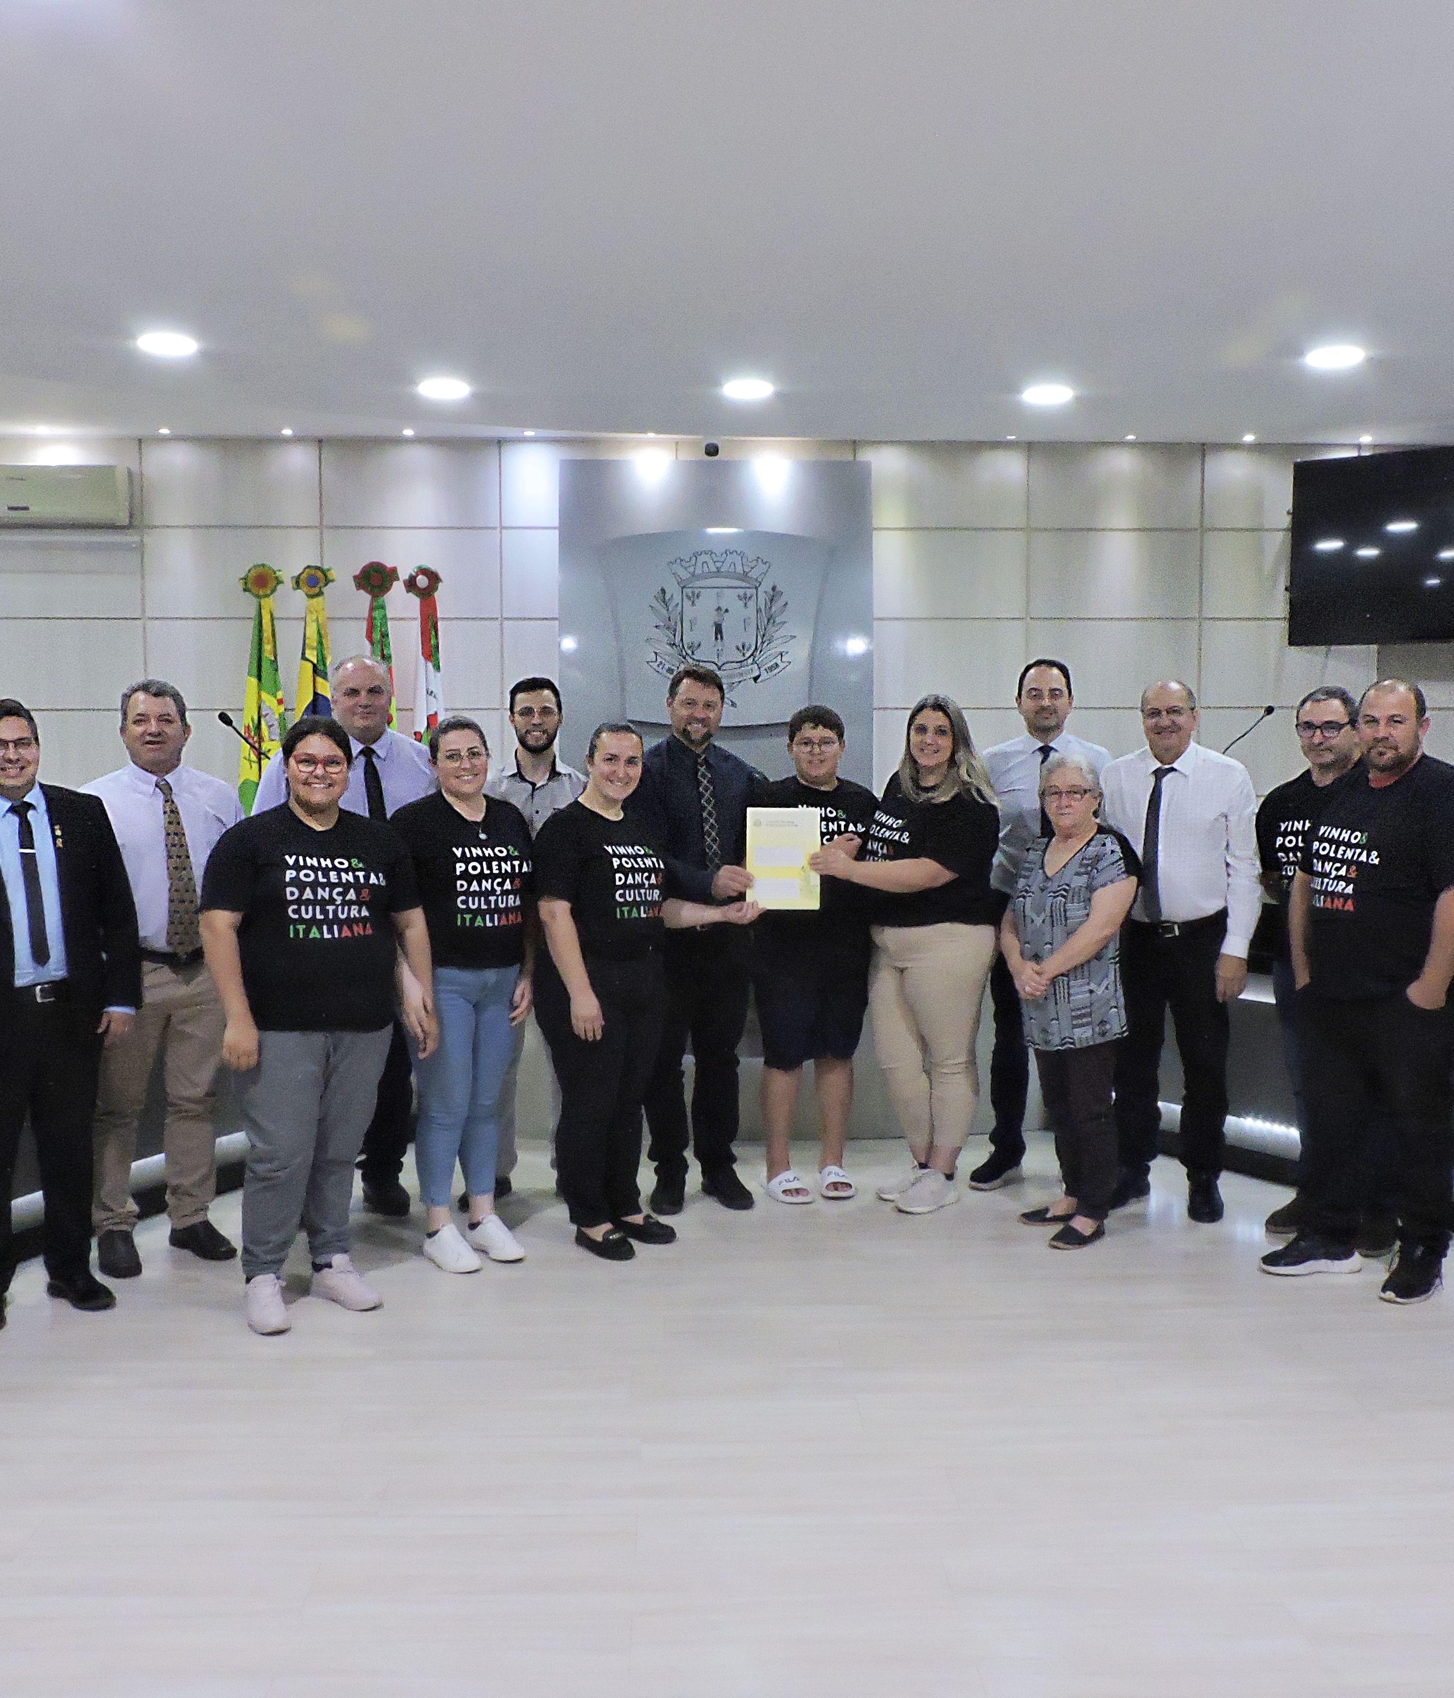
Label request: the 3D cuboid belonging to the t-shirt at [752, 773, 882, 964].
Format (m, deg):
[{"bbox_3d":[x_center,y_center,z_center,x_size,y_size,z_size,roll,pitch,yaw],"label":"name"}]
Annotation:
[{"bbox_3d":[0.299,0.080,5.252,0.450,0.670,0.290,0,4,3],"label":"t-shirt"}]

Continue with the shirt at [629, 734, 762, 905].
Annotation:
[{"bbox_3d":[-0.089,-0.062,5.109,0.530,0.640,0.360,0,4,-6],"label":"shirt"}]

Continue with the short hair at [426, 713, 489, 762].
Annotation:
[{"bbox_3d":[-0.791,-0.312,4.609,0.178,0.170,0.205,-2,4,-20],"label":"short hair"}]

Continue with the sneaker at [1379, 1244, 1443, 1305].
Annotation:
[{"bbox_3d":[1.935,1.186,4.464,0.300,0.120,0.110,-4,6,-45],"label":"sneaker"}]

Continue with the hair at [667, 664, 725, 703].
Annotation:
[{"bbox_3d":[-0.102,-0.533,5.165,0.180,0.150,0.200,0,4,-6],"label":"hair"}]

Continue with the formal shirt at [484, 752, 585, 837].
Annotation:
[{"bbox_3d":[-0.647,0.004,5.315,0.500,0.660,0.270,-1,4,-8],"label":"formal shirt"}]

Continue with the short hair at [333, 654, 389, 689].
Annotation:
[{"bbox_3d":[-1.187,-0.566,5.092,0.180,0.140,0.190,-1,4,-12],"label":"short hair"}]

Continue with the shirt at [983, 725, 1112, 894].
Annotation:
[{"bbox_3d":[1.124,-0.096,5.489,0.500,0.640,0.290,1,4,12],"label":"shirt"}]

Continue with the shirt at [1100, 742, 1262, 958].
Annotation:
[{"bbox_3d":[1.470,-0.009,5.113,0.520,0.690,0.300,2,5,24],"label":"shirt"}]

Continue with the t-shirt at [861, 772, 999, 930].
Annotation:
[{"bbox_3d":[0.696,0.010,5.256,0.300,0.510,0.430,-4,6,-45],"label":"t-shirt"}]

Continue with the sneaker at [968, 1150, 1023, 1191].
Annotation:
[{"bbox_3d":[0.969,1.106,5.560,0.110,0.120,0.300,3,5,35],"label":"sneaker"}]

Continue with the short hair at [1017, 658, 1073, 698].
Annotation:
[{"bbox_3d":[1.088,-0.573,5.372,0.178,0.160,0.200,0,4,7],"label":"short hair"}]

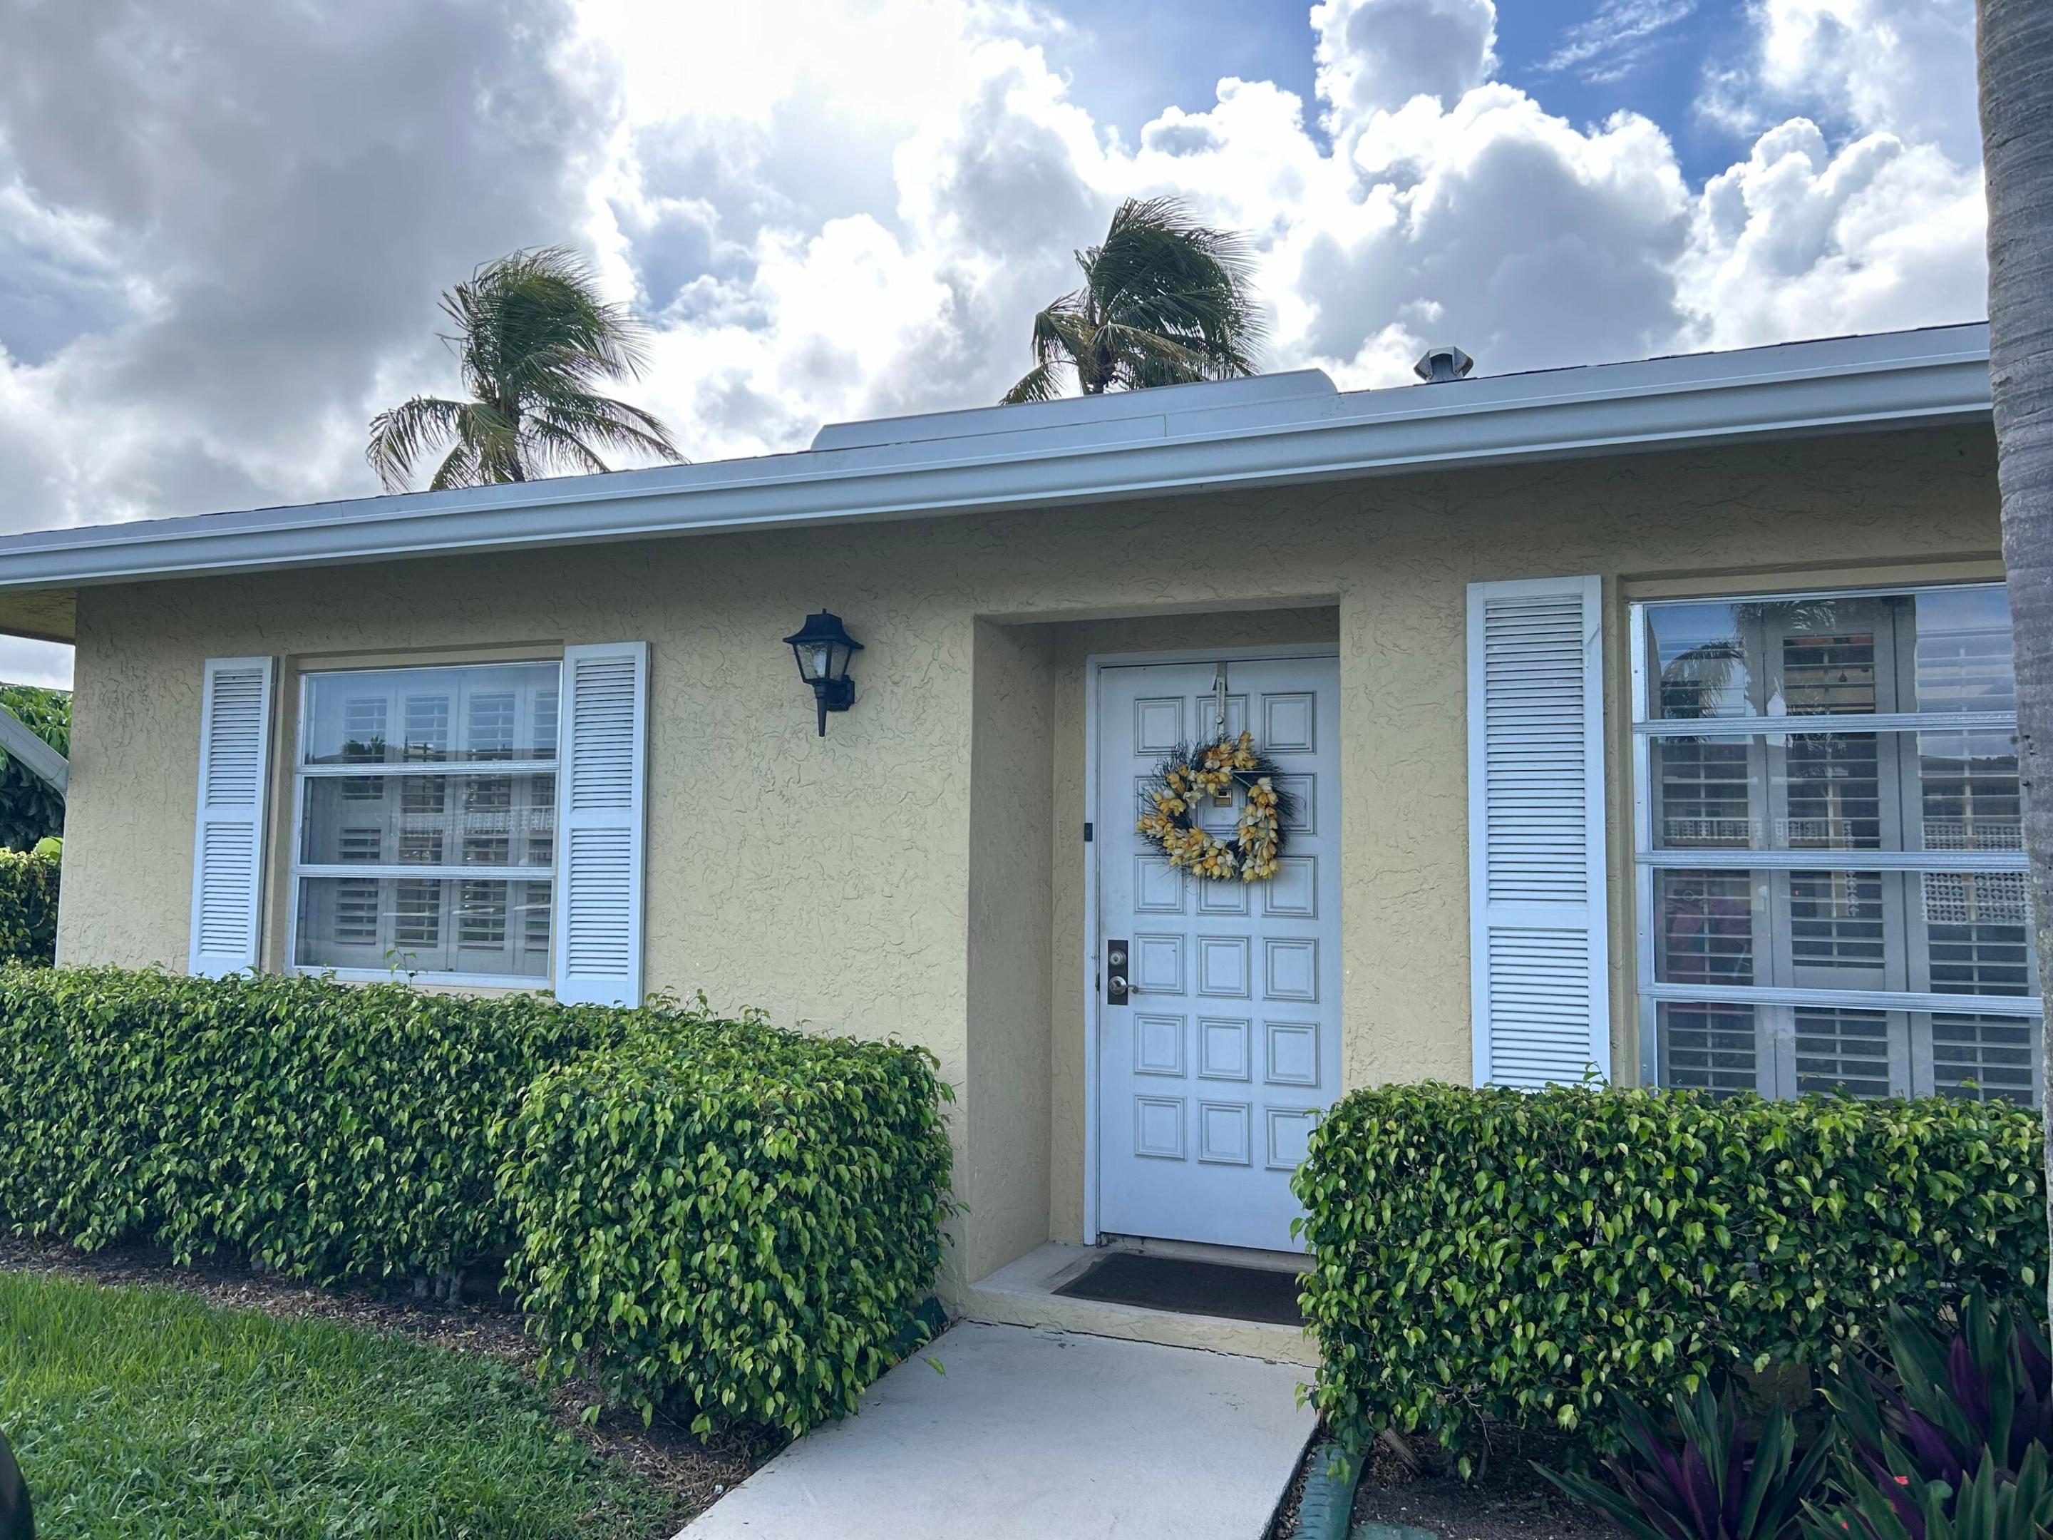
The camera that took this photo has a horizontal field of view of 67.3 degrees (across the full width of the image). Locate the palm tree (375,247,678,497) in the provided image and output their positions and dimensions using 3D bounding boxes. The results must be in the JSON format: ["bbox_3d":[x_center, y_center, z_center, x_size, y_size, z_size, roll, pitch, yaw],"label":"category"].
[{"bbox_3d":[-7.832,-2.540,23.767,4.700,10.829,4.700,2,-4,-18],"label":"palm tree"}]

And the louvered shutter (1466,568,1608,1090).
[{"bbox_3d":[1.427,0.239,4.307,0.357,1.550,0.035,-1,-4,22],"label":"louvered shutter"}]

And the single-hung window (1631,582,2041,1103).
[{"bbox_3d":[2.289,0.247,4.048,1.290,1.456,0.080,-1,-4,22],"label":"single-hung window"}]

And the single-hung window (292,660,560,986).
[{"bbox_3d":[-2.324,0.206,5.940,1.290,1.202,0.080,-1,-4,22],"label":"single-hung window"}]

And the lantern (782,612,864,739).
[{"bbox_3d":[-0.663,-0.317,5.094,0.200,0.420,0.230,-1,-4,22],"label":"lantern"}]

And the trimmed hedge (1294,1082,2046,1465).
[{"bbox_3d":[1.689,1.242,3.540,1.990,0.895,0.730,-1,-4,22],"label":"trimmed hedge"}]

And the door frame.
[{"bbox_3d":[0.688,0.635,5.376,0.922,2.020,0.050,-1,-4,22],"label":"door frame"}]

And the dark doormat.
[{"bbox_3d":[0.590,1.628,4.880,0.880,0.015,0.560,-1,-4,22],"label":"dark doormat"}]

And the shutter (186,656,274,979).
[{"bbox_3d":[-3.197,0.209,6.203,0.365,1.330,0.035,-1,-4,22],"label":"shutter"}]

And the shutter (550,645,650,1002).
[{"bbox_3d":[-1.526,0.209,5.518,0.355,1.322,0.035,-1,-4,22],"label":"shutter"}]

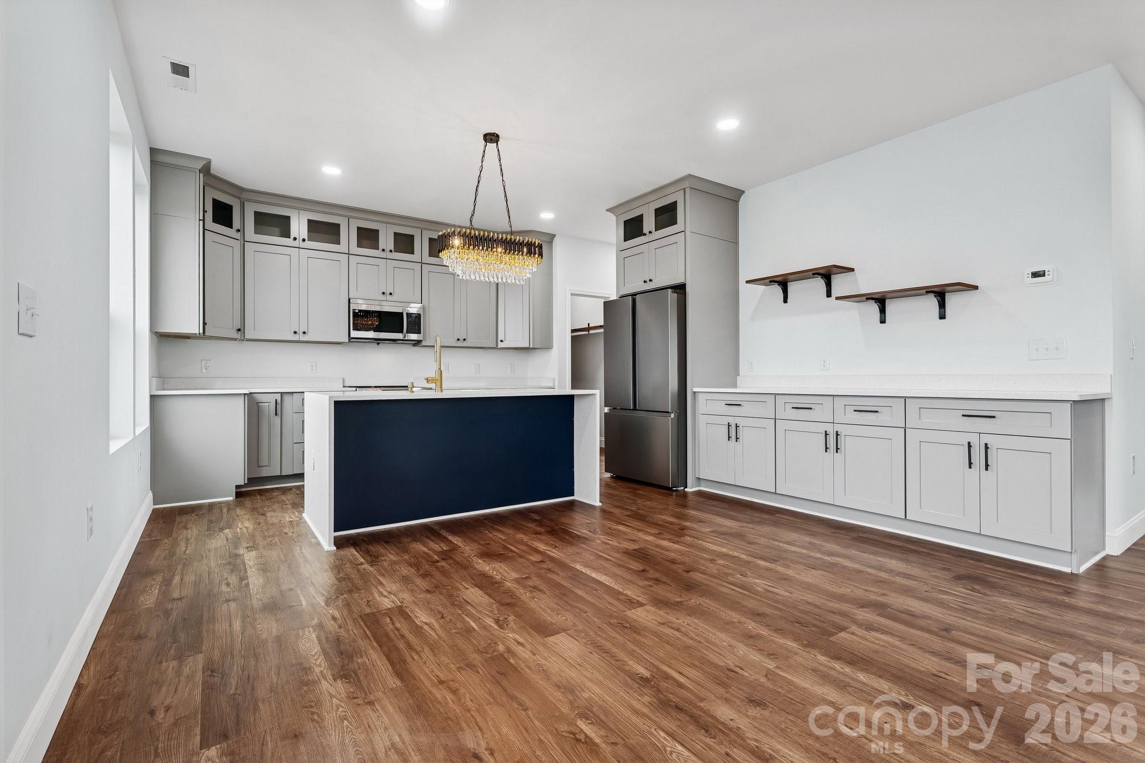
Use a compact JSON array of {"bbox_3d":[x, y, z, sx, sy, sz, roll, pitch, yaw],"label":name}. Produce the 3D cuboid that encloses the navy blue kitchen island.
[{"bbox_3d":[-0.885,0.530,3.922,1.980,0.903,0.950,0,0,-35],"label":"navy blue kitchen island"}]

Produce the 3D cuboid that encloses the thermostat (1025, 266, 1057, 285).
[{"bbox_3d":[2.820,-0.634,3.070,0.028,0.096,0.144,0,0,-35],"label":"thermostat"}]

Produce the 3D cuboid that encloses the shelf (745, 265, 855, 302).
[{"bbox_3d":[1.873,-0.787,4.219,0.270,0.200,0.785,0,0,-36],"label":"shelf"}]

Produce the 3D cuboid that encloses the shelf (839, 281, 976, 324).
[{"bbox_3d":[2.324,-0.530,3.592,0.270,0.200,0.785,0,0,-36],"label":"shelf"}]

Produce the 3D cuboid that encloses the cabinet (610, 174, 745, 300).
[{"bbox_3d":[0.993,-1.329,5.076,0.690,0.920,1.110,0,0,-36],"label":"cabinet"}]

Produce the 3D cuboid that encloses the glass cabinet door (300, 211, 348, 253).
[{"bbox_3d":[-2.507,-1.501,5.143,0.450,0.367,0.025,0,0,-36],"label":"glass cabinet door"}]

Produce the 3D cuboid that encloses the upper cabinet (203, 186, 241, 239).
[{"bbox_3d":[-3.095,-1.486,4.494,0.025,0.365,0.355,0,0,12],"label":"upper cabinet"}]

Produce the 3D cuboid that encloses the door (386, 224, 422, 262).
[{"bbox_3d":[-1.834,-1.491,5.551,0.376,0.370,0.025,0,0,-35],"label":"door"}]

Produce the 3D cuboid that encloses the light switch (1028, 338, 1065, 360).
[{"bbox_3d":[2.862,-0.192,3.068,0.012,0.117,0.165,0,0,-36],"label":"light switch"}]

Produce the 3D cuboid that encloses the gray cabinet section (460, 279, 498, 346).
[{"bbox_3d":[-1.202,-0.860,6.182,0.472,0.903,0.330,0,0,-35],"label":"gray cabinet section"}]

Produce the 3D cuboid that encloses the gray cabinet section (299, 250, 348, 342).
[{"bbox_3d":[-2.569,-0.850,5.222,0.446,0.903,0.330,0,0,-35],"label":"gray cabinet section"}]

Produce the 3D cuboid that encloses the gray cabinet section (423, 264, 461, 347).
[{"bbox_3d":[-1.580,-0.857,5.917,0.452,0.903,0.330,0,0,-35],"label":"gray cabinet section"}]

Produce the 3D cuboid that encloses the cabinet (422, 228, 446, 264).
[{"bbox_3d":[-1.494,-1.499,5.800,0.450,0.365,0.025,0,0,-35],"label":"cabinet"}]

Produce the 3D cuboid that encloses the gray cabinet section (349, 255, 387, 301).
[{"bbox_3d":[-2.231,-1.082,5.460,0.384,0.444,0.330,0,0,-35],"label":"gray cabinet section"}]

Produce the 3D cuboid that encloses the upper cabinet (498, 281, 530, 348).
[{"bbox_3d":[-0.675,-0.863,6.320,0.440,0.910,0.350,0,0,10],"label":"upper cabinet"}]

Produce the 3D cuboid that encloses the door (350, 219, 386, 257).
[{"bbox_3d":[-2.144,-1.489,5.333,0.384,0.370,0.025,0,0,-35],"label":"door"}]

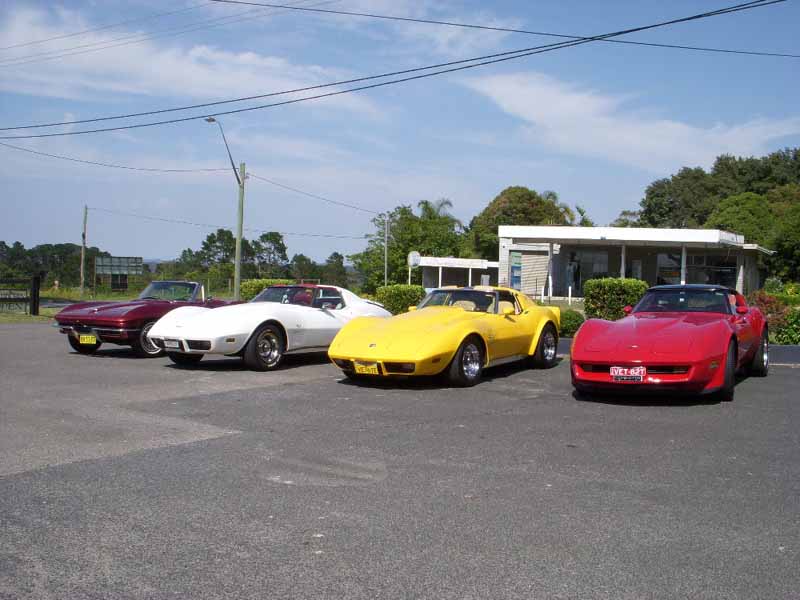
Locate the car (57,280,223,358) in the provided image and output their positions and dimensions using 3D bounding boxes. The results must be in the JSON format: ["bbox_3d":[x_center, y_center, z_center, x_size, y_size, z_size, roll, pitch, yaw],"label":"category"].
[{"bbox_3d":[-4.103,0.277,16.038,1.770,1.240,4.450,1,2,29],"label":"car"}]

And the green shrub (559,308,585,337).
[{"bbox_3d":[3.012,0.411,15.700,0.680,0.520,0.600,2,2,28],"label":"green shrub"}]

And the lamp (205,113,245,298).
[{"bbox_3d":[-8.369,-4.328,42.000,1.850,8.900,0.400,1,2,17],"label":"lamp"}]

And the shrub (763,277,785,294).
[{"bbox_3d":[13.184,-0.512,31.000,0.800,0.680,0.750,2,2,28],"label":"shrub"}]

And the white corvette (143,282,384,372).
[{"bbox_3d":[-1.866,0.348,14.048,1.790,1.220,4.700,1,2,34],"label":"white corvette"}]

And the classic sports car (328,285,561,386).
[{"bbox_3d":[0.840,0.409,12.223,1.800,1.210,4.700,1,2,32],"label":"classic sports car"}]

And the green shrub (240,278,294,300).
[{"bbox_3d":[-3.893,-0.163,26.000,1.700,1.050,1.400,2,2,28],"label":"green shrub"}]

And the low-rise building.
[{"bbox_3d":[11.968,-1.765,46.731,10.800,3.500,9.500,2,2,27],"label":"low-rise building"}]

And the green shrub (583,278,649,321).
[{"bbox_3d":[4.957,-0.023,20.200,1.500,0.950,1.300,2,2,28],"label":"green shrub"}]

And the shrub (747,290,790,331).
[{"bbox_3d":[6.570,0.215,15.700,0.900,0.800,0.800,2,2,28],"label":"shrub"}]

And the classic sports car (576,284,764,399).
[{"bbox_3d":[3.582,0.435,11.197,1.800,1.220,4.700,1,2,30],"label":"classic sports car"}]

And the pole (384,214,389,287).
[{"bbox_3d":[-1.076,-3.826,70.000,0.250,6.100,0.250,1,2,0],"label":"pole"}]

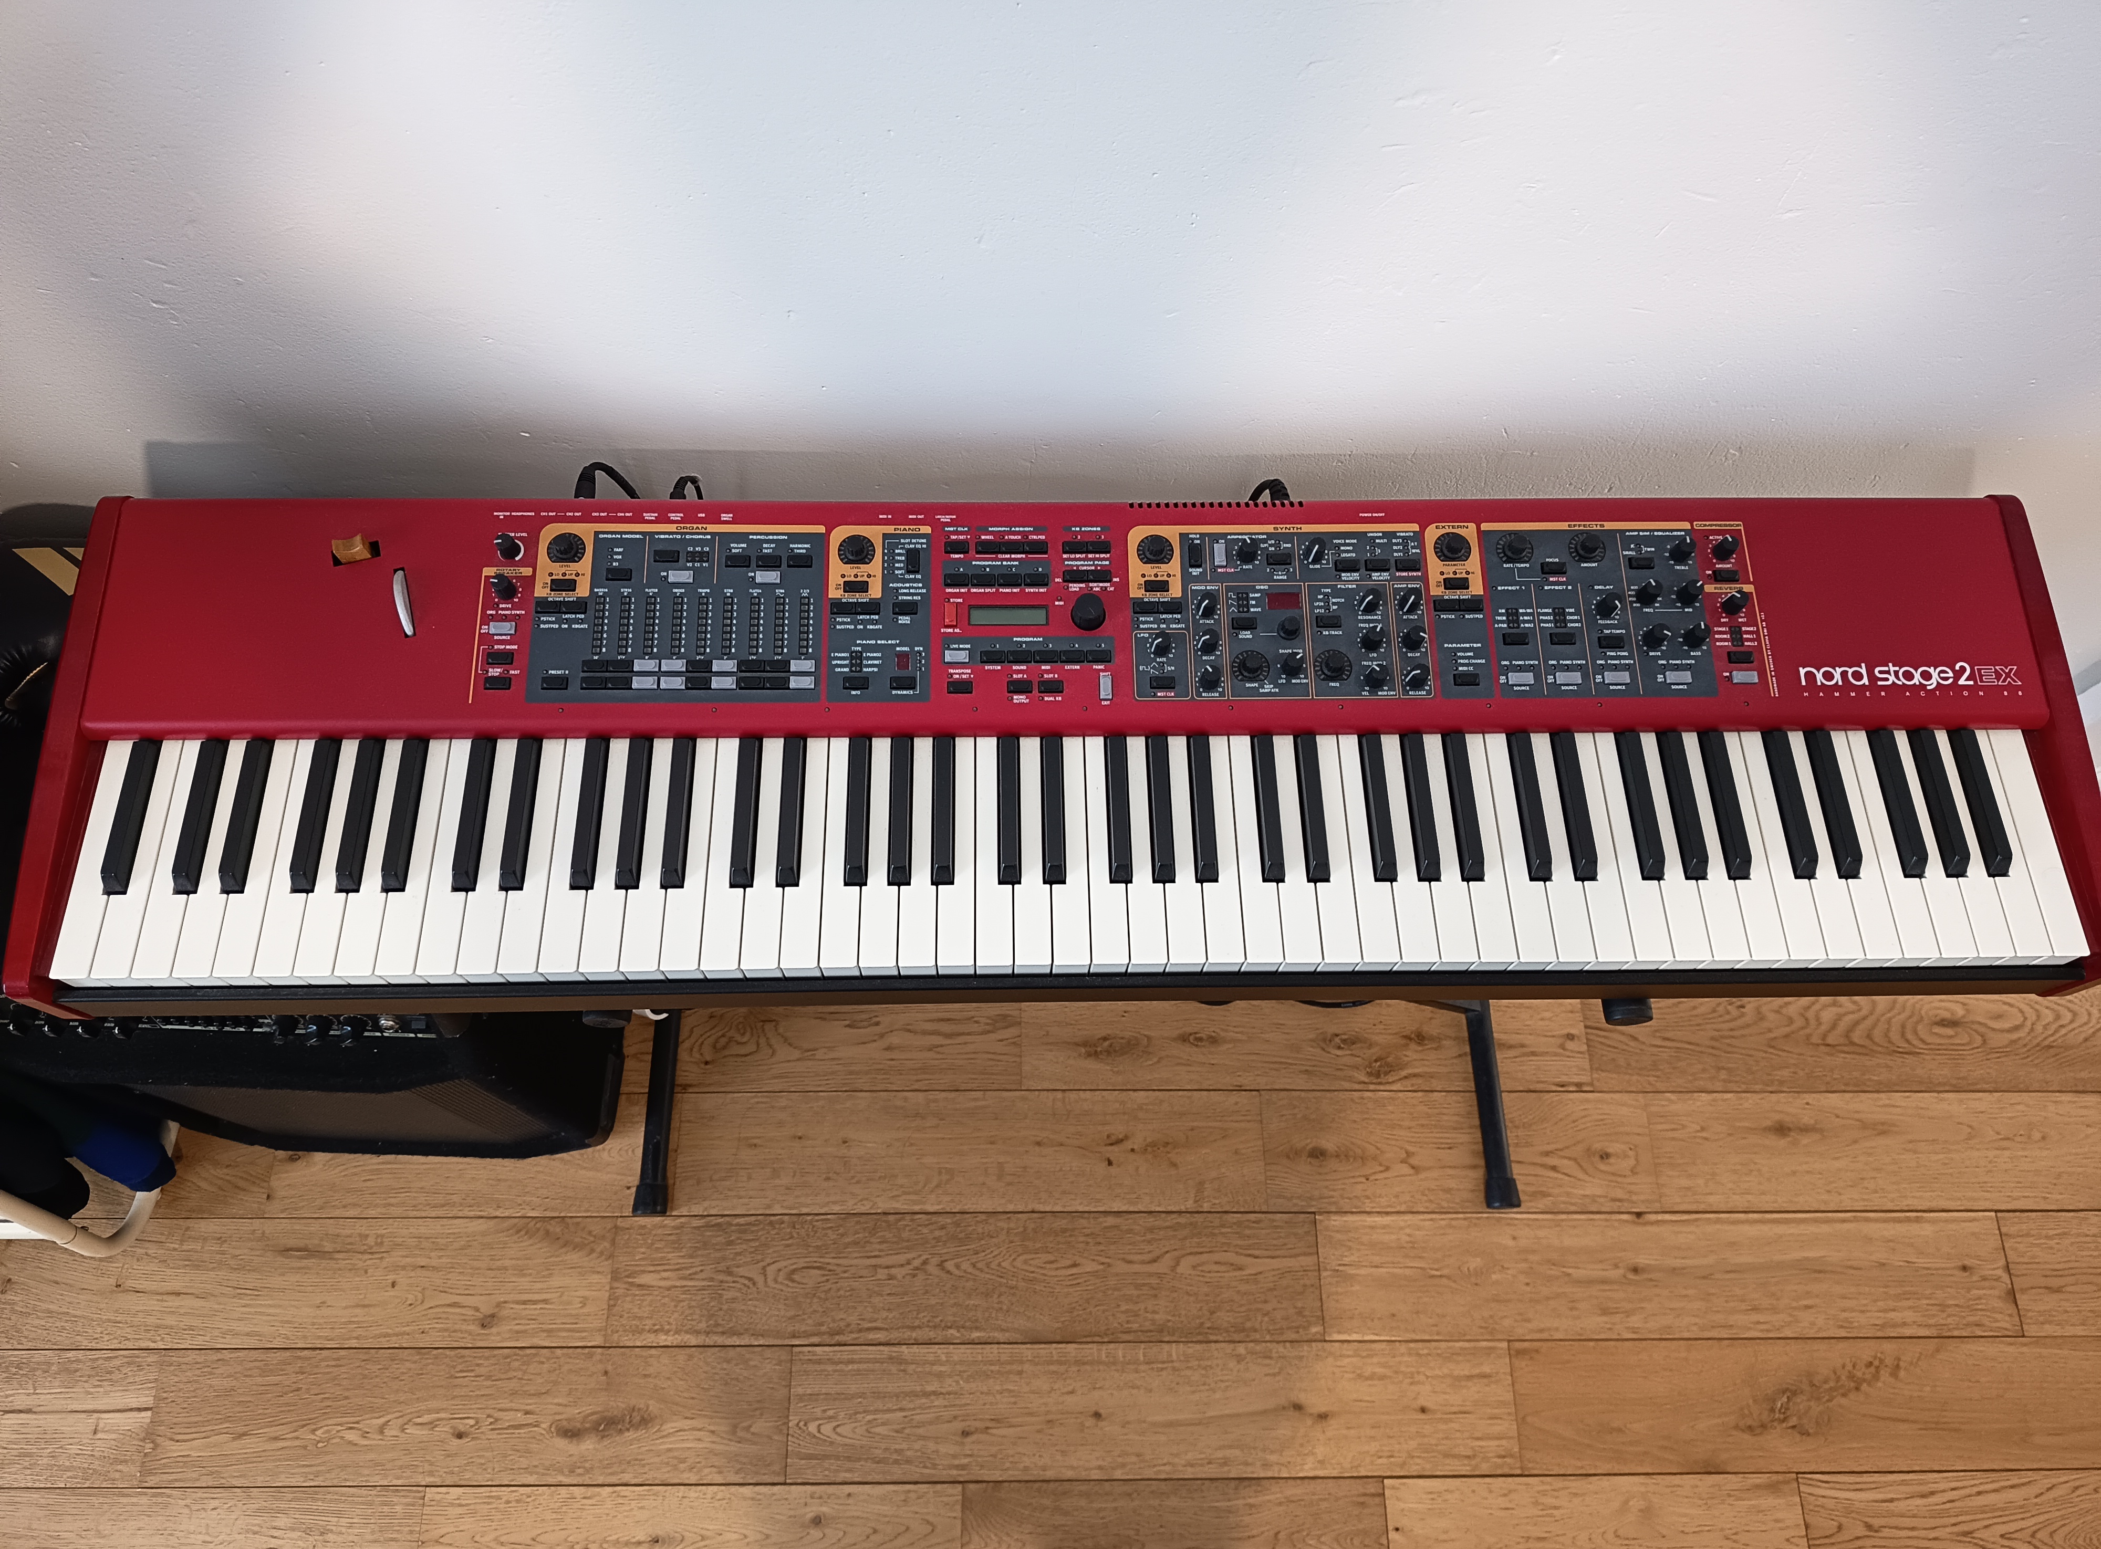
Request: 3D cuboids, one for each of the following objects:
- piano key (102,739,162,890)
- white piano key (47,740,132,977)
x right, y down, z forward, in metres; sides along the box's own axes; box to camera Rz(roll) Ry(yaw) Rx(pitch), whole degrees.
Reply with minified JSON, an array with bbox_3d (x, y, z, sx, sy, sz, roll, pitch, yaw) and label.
[{"bbox_3d":[-0.569,0.026,0.897,0.013,0.013,0.096,0,67,-2],"label":"piano key"},{"bbox_3d":[-0.576,0.053,0.891,0.023,0.020,0.151,0,67,-2],"label":"white piano key"}]

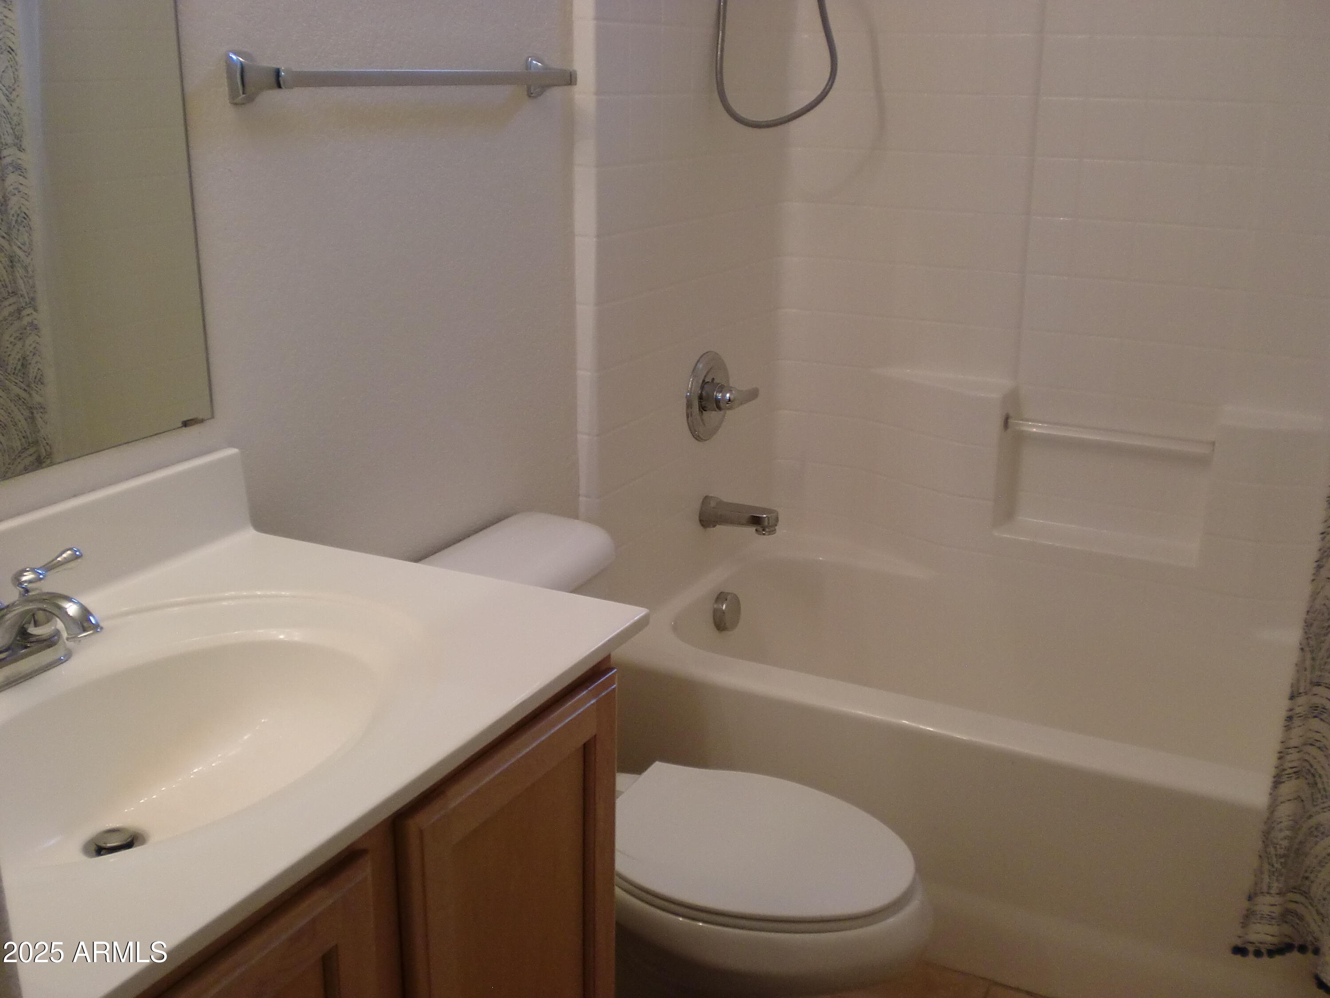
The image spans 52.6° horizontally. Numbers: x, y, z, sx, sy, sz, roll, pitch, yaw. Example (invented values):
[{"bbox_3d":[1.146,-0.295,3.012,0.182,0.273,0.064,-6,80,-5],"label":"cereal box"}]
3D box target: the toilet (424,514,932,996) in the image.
[{"bbox_3d":[0.011,0.486,1.944,0.769,0.754,0.461,10,20,27],"label":"toilet"}]

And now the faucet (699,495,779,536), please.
[{"bbox_3d":[0.149,0.039,2.687,0.152,0.073,0.061,10,20,27],"label":"faucet"}]

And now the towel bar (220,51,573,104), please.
[{"bbox_3d":[-0.307,-0.556,1.779,0.073,0.058,0.660,10,20,27],"label":"towel bar"}]

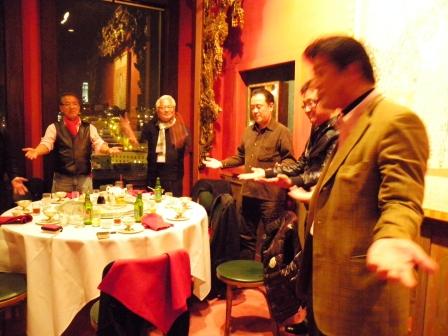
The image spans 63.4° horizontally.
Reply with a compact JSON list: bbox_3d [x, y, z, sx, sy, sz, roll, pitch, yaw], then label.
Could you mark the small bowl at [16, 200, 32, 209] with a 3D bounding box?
[{"bbox_3d":[-1.581,0.297,2.875,0.122,0.060,0.122,2,6,0],"label":"small bowl"}]

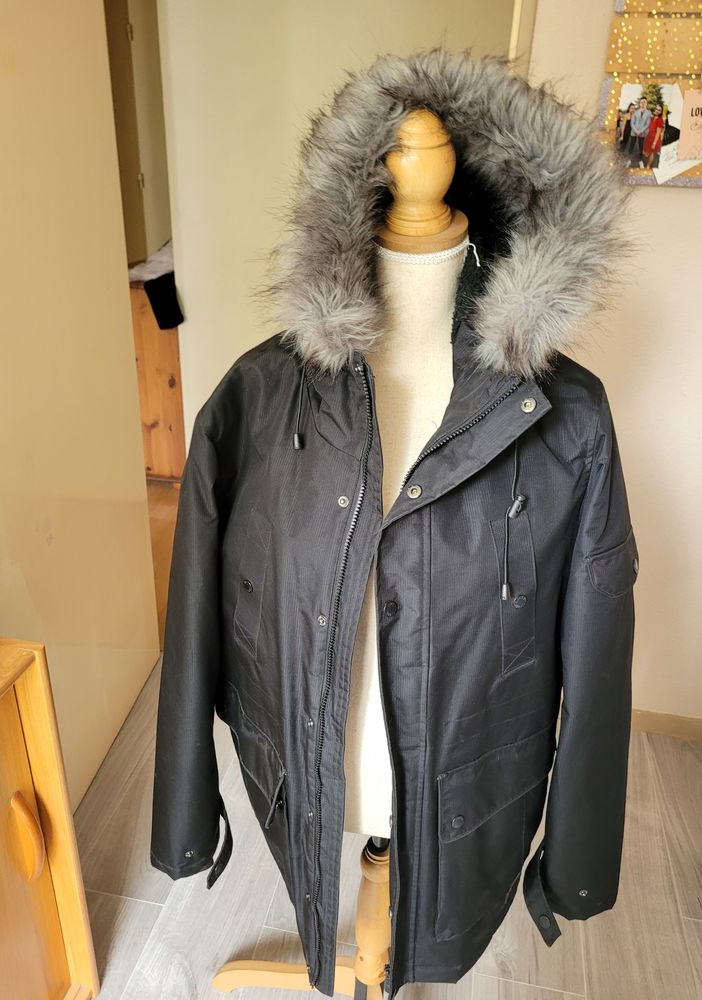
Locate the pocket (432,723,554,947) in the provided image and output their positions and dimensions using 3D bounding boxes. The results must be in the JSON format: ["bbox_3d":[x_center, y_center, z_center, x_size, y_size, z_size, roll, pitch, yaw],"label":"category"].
[{"bbox_3d":[0.182,0.425,0.960,0.180,0.265,0.045,-15,27,-25],"label":"pocket"}]

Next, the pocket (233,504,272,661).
[{"bbox_3d":[-0.104,0.088,0.797,0.042,0.180,0.020,26,31,31],"label":"pocket"}]

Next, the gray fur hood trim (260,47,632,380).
[{"bbox_3d":[0.082,-0.258,0.688,0.320,0.280,0.170,4,24,5],"label":"gray fur hood trim"}]

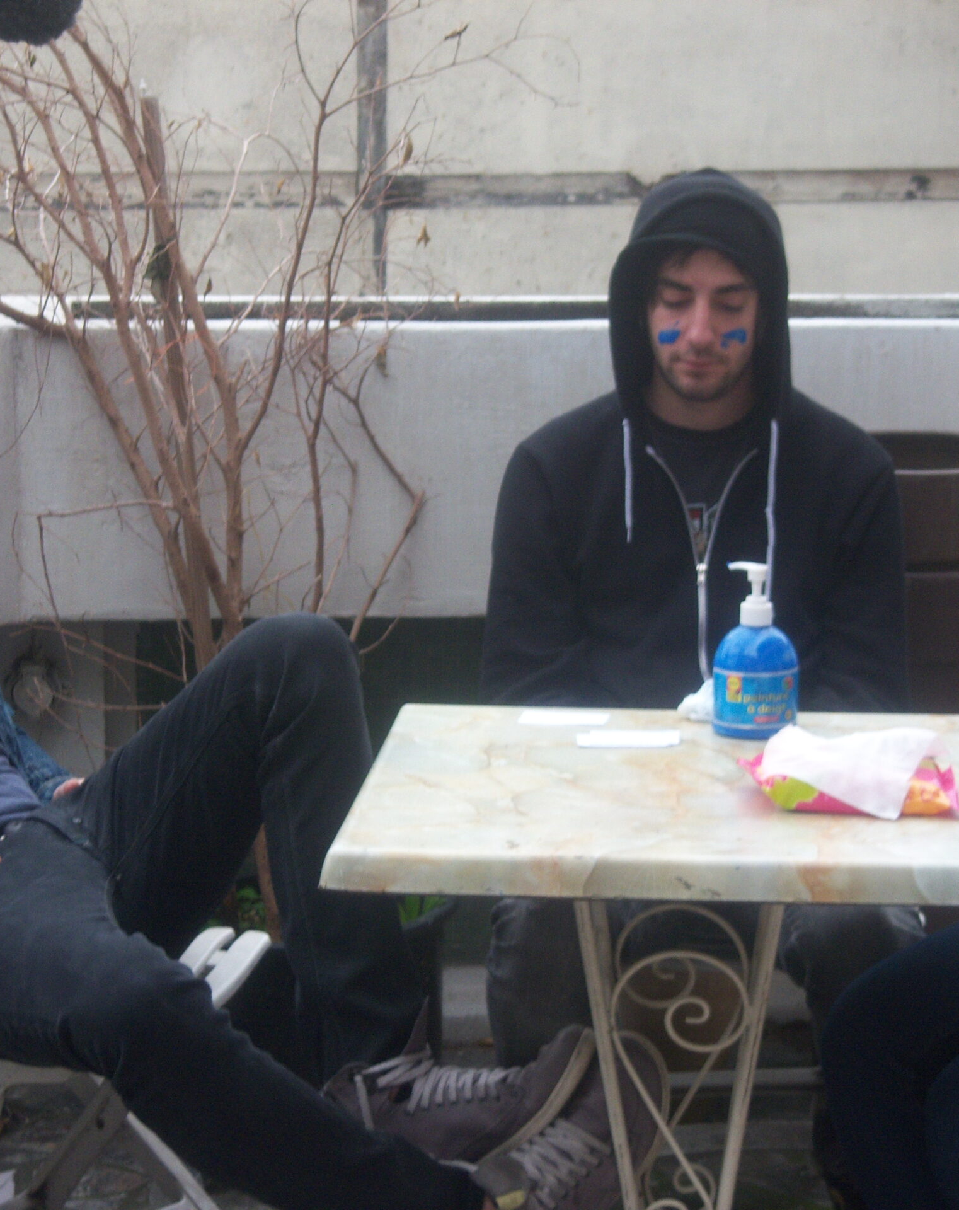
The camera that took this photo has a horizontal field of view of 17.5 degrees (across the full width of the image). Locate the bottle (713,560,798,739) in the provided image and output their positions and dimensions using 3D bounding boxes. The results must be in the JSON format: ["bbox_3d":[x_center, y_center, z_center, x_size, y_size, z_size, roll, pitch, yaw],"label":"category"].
[{"bbox_3d":[0.290,0.044,3.271,0.089,0.184,0.087,0,10,2],"label":"bottle"}]

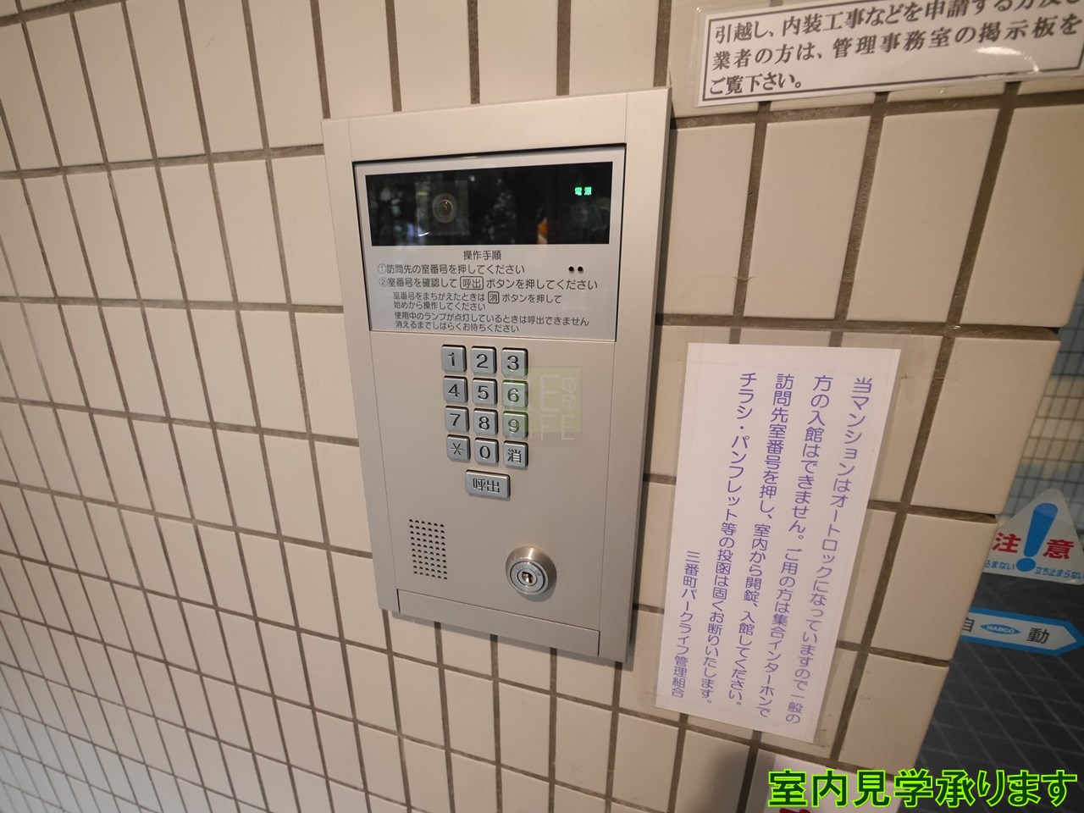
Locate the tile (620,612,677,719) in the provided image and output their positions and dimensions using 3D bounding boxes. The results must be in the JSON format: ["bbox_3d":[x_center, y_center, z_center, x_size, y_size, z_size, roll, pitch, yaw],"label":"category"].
[{"bbox_3d":[0.083,0.189,0.324,0.044,0.093,0.008,5,17,15],"label":"tile"}]

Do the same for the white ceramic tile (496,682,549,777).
[{"bbox_3d":[-0.015,0.277,0.377,0.045,0.095,0.008,5,17,15],"label":"white ceramic tile"}]

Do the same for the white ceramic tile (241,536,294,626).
[{"bbox_3d":[-0.255,0.162,0.414,0.045,0.095,0.008,5,17,15],"label":"white ceramic tile"}]

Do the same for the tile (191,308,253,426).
[{"bbox_3d":[-0.254,-0.031,0.356,0.045,0.095,0.008,5,17,15],"label":"tile"}]

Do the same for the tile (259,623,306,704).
[{"bbox_3d":[-0.258,0.258,0.439,0.045,0.096,0.008,5,17,15],"label":"tile"}]

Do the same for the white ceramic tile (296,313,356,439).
[{"bbox_3d":[-0.159,-0.023,0.332,0.045,0.095,0.008,5,17,15],"label":"white ceramic tile"}]

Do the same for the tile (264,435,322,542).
[{"bbox_3d":[-0.206,0.070,0.371,0.045,0.095,0.008,5,17,15],"label":"tile"}]

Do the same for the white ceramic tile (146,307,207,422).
[{"bbox_3d":[-0.301,-0.035,0.369,0.045,0.095,0.009,5,17,15],"label":"white ceramic tile"}]

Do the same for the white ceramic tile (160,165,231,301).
[{"bbox_3d":[-0.252,-0.127,0.328,0.045,0.095,0.009,5,17,15],"label":"white ceramic tile"}]

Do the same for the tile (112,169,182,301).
[{"bbox_3d":[-0.301,-0.130,0.339,0.045,0.095,0.008,5,17,15],"label":"tile"}]

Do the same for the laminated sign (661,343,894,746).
[{"bbox_3d":[0.136,0.099,0.277,0.106,0.275,0.002,5,17,15],"label":"laminated sign"}]

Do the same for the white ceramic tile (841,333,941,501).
[{"bbox_3d":[0.181,0.006,0.243,0.045,0.095,0.009,5,17,15],"label":"white ceramic tile"}]

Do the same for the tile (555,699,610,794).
[{"bbox_3d":[0.034,0.281,0.364,0.045,0.095,0.008,5,17,15],"label":"tile"}]

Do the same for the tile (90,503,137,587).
[{"bbox_3d":[-0.447,0.144,0.464,0.044,0.093,0.008,5,17,15],"label":"tile"}]

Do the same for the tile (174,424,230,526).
[{"bbox_3d":[-0.302,0.061,0.397,0.044,0.093,0.008,5,17,15],"label":"tile"}]

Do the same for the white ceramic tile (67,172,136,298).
[{"bbox_3d":[-0.349,-0.134,0.353,0.044,0.093,0.008,5,17,15],"label":"white ceramic tile"}]

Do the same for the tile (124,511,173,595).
[{"bbox_3d":[-0.400,0.149,0.450,0.045,0.095,0.008,5,17,15],"label":"tile"}]

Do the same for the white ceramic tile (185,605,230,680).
[{"bbox_3d":[-0.352,0.249,0.465,0.045,0.095,0.008,5,17,15],"label":"white ceramic tile"}]

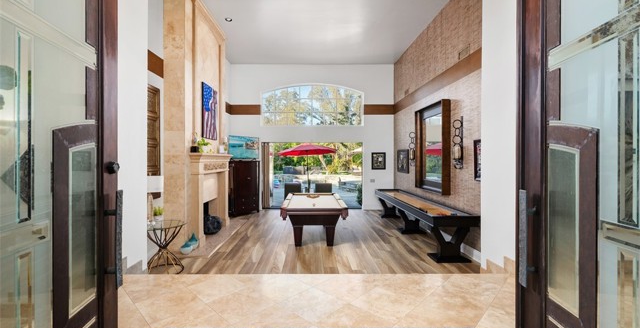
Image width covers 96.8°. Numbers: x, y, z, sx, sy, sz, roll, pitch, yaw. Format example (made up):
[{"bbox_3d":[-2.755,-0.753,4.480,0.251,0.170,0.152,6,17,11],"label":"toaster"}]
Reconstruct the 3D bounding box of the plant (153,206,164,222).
[{"bbox_3d":[-2.667,0.836,4.654,0.175,0.240,0.170,0,1,-2],"label":"plant"}]

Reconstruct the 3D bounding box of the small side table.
[{"bbox_3d":[-2.437,1.328,4.387,0.700,0.730,0.700,0,1,-2],"label":"small side table"}]

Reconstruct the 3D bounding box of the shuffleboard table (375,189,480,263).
[{"bbox_3d":[2.195,1.260,6.926,0.770,0.800,4.250,0,1,-2],"label":"shuffleboard table"}]

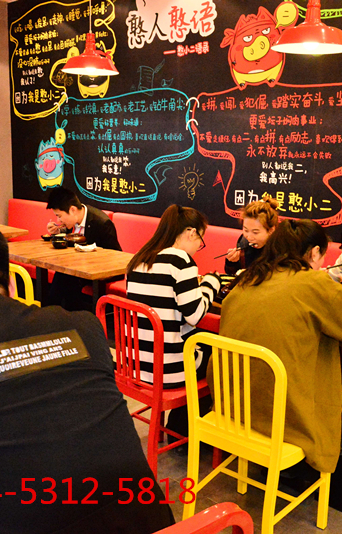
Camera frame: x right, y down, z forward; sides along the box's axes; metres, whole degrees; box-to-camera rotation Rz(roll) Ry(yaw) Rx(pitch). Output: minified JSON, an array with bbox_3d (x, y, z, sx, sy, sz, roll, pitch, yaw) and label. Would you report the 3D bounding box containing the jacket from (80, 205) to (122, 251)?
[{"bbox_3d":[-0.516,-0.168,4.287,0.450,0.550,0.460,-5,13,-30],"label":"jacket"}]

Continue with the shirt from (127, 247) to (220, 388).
[{"bbox_3d":[0.020,0.167,2.638,0.480,0.600,0.450,-10,16,-44],"label":"shirt"}]

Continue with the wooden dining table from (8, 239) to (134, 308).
[{"bbox_3d":[-0.670,0.278,3.975,0.600,0.750,1.200,-10,16,-44],"label":"wooden dining table"}]

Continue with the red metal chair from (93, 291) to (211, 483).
[{"bbox_3d":[-0.053,0.539,2.776,0.420,0.860,0.480,13,16,43],"label":"red metal chair"}]

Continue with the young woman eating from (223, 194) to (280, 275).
[{"bbox_3d":[0.541,0.206,3.370,0.680,1.190,0.500,-9,16,-43],"label":"young woman eating"}]

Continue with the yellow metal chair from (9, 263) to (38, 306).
[{"bbox_3d":[-0.774,0.367,3.538,0.420,0.860,0.480,12,15,41],"label":"yellow metal chair"}]

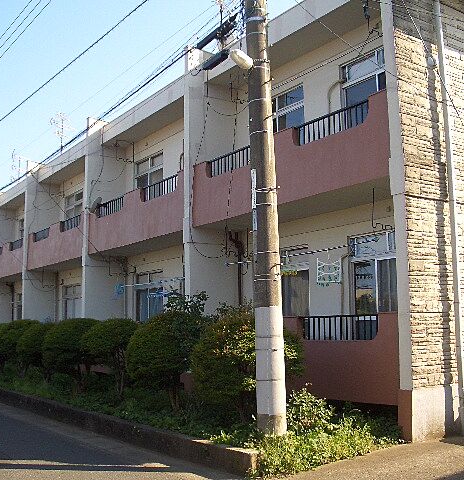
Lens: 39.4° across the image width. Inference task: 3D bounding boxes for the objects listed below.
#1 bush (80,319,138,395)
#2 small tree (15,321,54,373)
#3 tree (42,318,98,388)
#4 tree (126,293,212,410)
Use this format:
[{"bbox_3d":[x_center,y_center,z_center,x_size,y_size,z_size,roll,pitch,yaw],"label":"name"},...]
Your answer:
[{"bbox_3d":[-2.100,2.111,11.551,1.200,1.410,1.200,5,-9,-34],"label":"bush"},{"bbox_3d":[-4.193,2.528,14.623,1.300,1.360,1.300,5,-9,-34],"label":"small tree"},{"bbox_3d":[-3.179,2.309,13.137,1.320,1.420,1.320,5,-9,-34],"label":"tree"},{"bbox_3d":[-0.920,1.725,9.839,1.320,1.760,1.320,0,-8,0],"label":"tree"}]

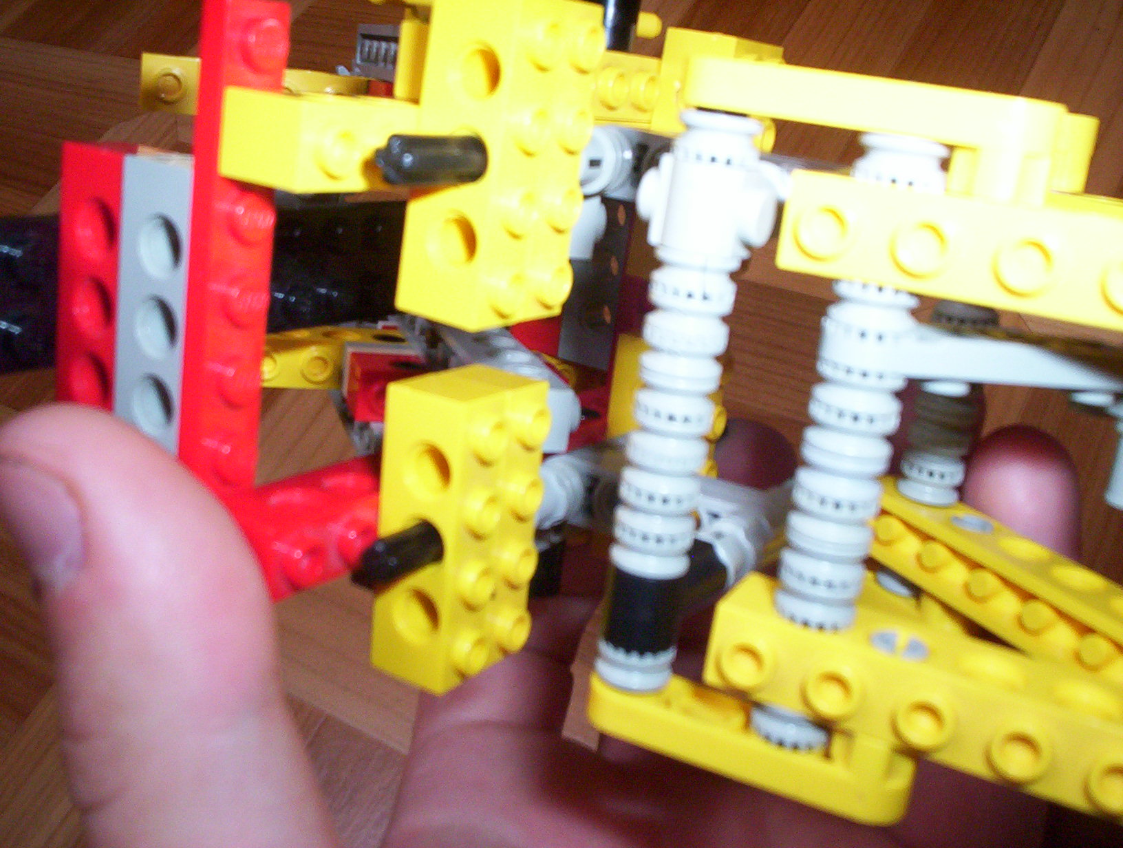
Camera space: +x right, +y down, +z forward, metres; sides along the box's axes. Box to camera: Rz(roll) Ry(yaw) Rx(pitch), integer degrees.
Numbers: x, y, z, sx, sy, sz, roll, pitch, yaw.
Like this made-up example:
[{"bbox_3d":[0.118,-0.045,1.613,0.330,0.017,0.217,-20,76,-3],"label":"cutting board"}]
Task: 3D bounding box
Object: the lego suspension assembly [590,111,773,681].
[{"bbox_3d":[0.011,-0.001,0.116,0.012,0.057,0.009,17,21,28],"label":"lego suspension assembly"}]

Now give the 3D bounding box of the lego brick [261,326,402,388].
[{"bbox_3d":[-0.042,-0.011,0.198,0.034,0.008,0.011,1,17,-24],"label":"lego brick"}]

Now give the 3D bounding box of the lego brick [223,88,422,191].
[{"bbox_3d":[-0.018,-0.028,0.123,0.011,0.008,0.031,17,17,28],"label":"lego brick"}]

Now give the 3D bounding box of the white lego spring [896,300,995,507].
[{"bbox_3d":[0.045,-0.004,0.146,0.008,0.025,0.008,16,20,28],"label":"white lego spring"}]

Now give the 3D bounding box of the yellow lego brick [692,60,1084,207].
[{"bbox_3d":[0.025,-0.024,0.102,0.032,0.008,0.008,16,20,28],"label":"yellow lego brick"}]

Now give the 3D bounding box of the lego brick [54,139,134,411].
[{"bbox_3d":[-0.046,-0.012,0.129,0.010,0.032,0.008,17,17,28],"label":"lego brick"}]

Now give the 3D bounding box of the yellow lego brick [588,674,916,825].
[{"bbox_3d":[0.019,0.028,0.120,0.032,0.008,0.008,14,20,26],"label":"yellow lego brick"}]

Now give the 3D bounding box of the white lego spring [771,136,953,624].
[{"bbox_3d":[0.026,-0.003,0.107,0.008,0.044,0.008,17,22,27],"label":"white lego spring"}]

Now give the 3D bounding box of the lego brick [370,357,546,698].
[{"bbox_3d":[-0.010,0.011,0.137,0.011,0.032,0.016,14,16,30],"label":"lego brick"}]

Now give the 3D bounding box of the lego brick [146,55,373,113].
[{"bbox_3d":[-0.045,-0.049,0.185,0.034,0.008,0.011,1,16,-18],"label":"lego brick"}]

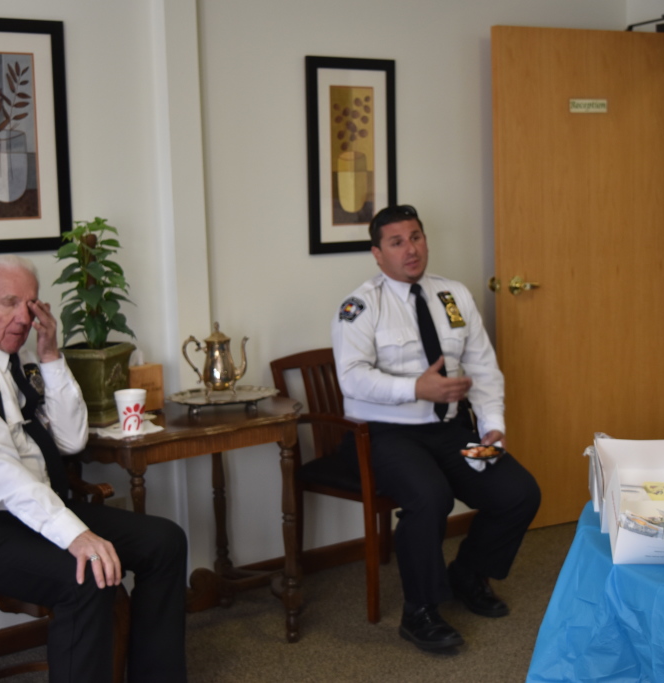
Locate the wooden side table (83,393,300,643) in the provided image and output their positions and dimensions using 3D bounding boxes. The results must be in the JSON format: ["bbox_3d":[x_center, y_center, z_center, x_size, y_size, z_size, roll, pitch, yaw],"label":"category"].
[{"bbox_3d":[-0.482,0.590,4.012,0.655,0.730,0.540,-7,8,-38],"label":"wooden side table"}]

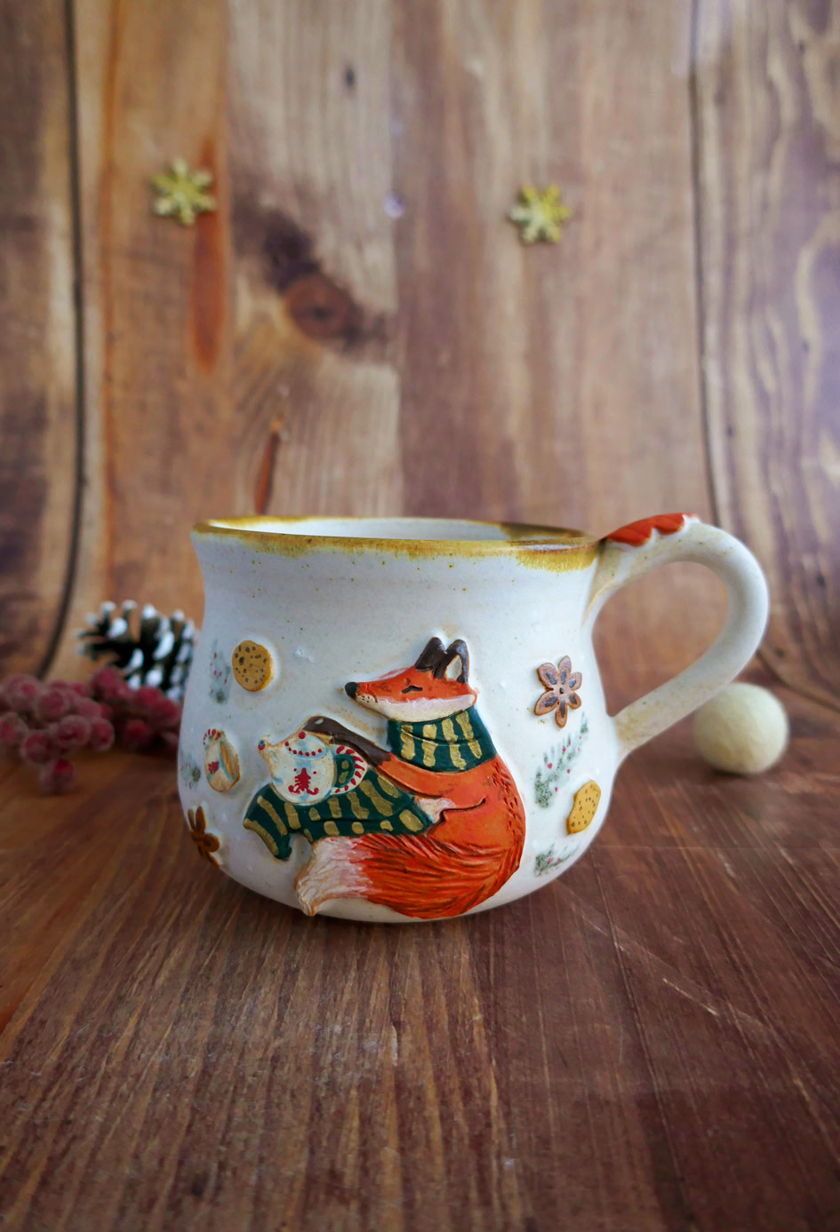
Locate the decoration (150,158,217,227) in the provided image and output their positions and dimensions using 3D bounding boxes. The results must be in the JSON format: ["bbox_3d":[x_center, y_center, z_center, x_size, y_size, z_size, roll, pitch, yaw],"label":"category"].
[{"bbox_3d":[-0.126,-0.226,0.465,0.035,0.035,0.005,-1,1,0],"label":"decoration"}]

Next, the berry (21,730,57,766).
[{"bbox_3d":[-0.115,0.040,0.264,0.011,0.011,0.011,1,9,0],"label":"berry"}]

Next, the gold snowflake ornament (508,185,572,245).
[{"bbox_3d":[0.064,-0.214,0.465,0.033,0.032,0.005,-1,1,0],"label":"gold snowflake ornament"}]

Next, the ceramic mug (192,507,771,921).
[{"bbox_3d":[0.011,0.018,0.206,0.137,0.084,0.106,2,9,8],"label":"ceramic mug"}]

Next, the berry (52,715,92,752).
[{"bbox_3d":[-0.103,0.035,0.260,0.011,0.011,0.011,1,9,0],"label":"berry"}]

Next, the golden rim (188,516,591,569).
[{"bbox_3d":[-0.005,-0.017,0.204,0.092,0.007,0.092,1,9,0],"label":"golden rim"}]

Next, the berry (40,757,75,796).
[{"bbox_3d":[-0.106,0.047,0.255,0.010,0.010,0.010,1,9,0],"label":"berry"}]

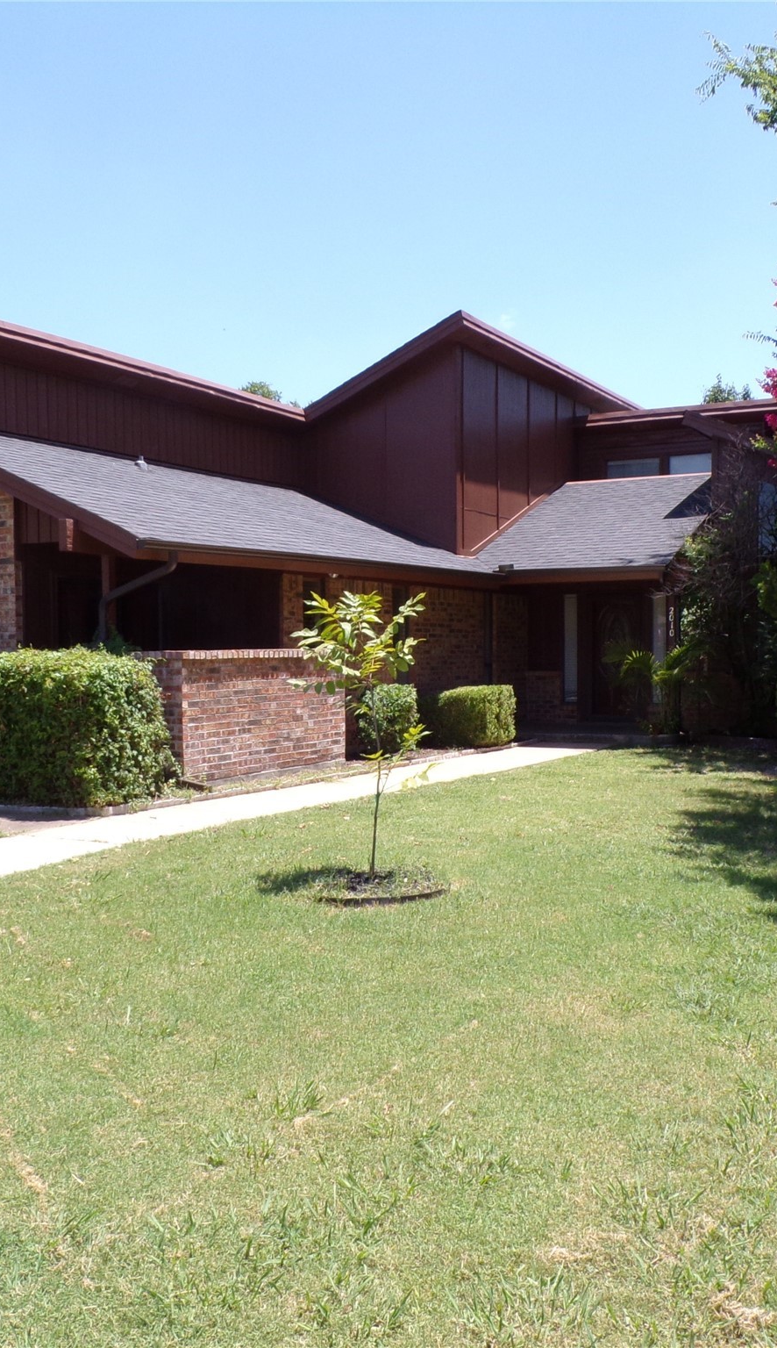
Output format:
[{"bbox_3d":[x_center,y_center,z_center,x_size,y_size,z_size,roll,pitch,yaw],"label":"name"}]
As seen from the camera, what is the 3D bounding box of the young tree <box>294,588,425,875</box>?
[{"bbox_3d":[-0.174,0.384,8.111,0.870,1.852,0.820,-1,2,-1],"label":"young tree"}]

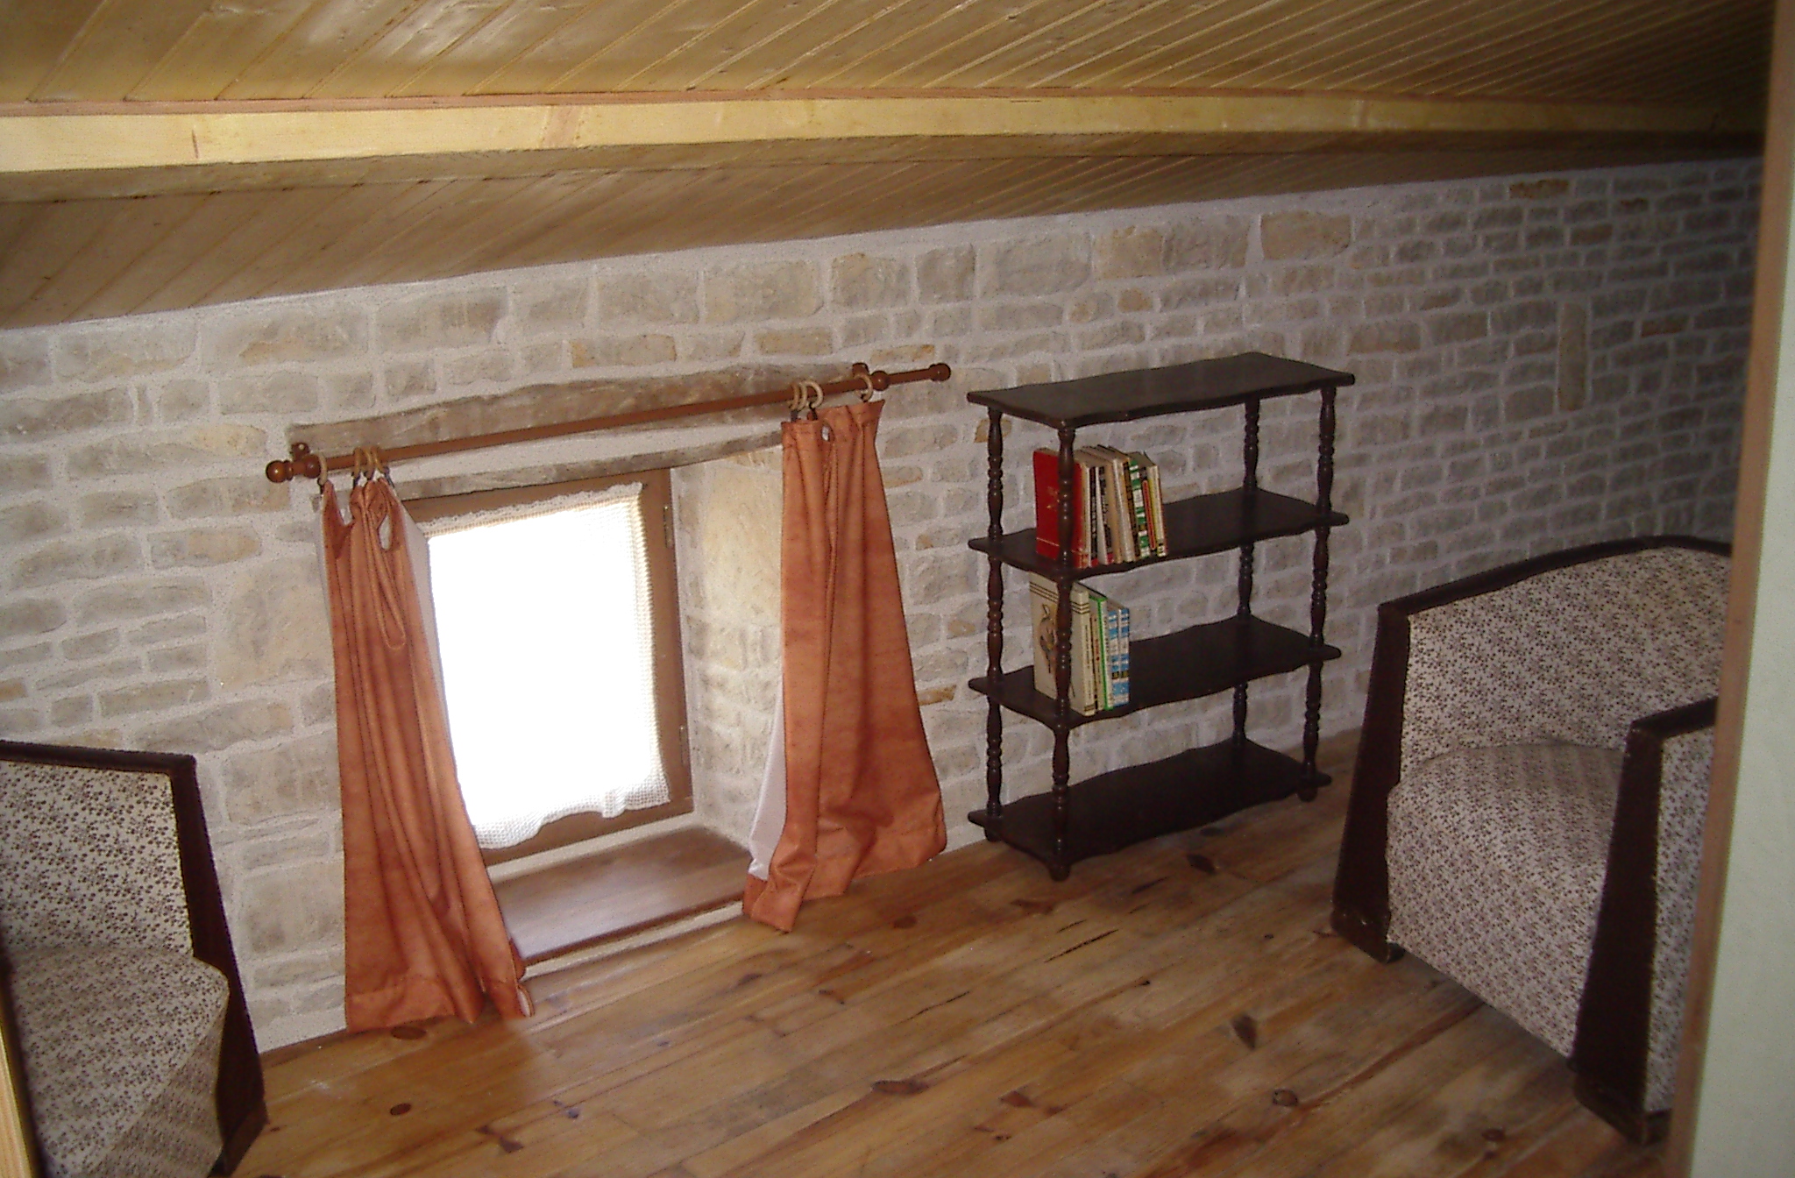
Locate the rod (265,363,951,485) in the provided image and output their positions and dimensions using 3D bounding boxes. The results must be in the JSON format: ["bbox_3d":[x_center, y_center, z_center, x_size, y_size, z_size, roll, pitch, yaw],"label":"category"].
[{"bbox_3d":[-0.422,-0.283,3.250,1.265,0.054,0.081,-11,19,-34],"label":"rod"}]

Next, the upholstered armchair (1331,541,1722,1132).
[{"bbox_3d":[1.261,0.315,3.250,0.738,0.765,0.802,-7,17,-23],"label":"upholstered armchair"}]

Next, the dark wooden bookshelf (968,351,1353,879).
[{"bbox_3d":[0.533,0.045,3.971,0.762,0.918,0.309,-11,19,-33],"label":"dark wooden bookshelf"}]

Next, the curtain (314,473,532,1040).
[{"bbox_3d":[-0.756,0.274,3.131,0.304,0.953,0.135,-11,19,-34],"label":"curtain"}]

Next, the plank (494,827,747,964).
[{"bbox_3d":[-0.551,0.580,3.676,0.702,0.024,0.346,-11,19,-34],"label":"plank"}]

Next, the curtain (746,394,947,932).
[{"bbox_3d":[-0.058,0.130,3.625,0.441,0.953,0.135,-11,19,-34],"label":"curtain"}]

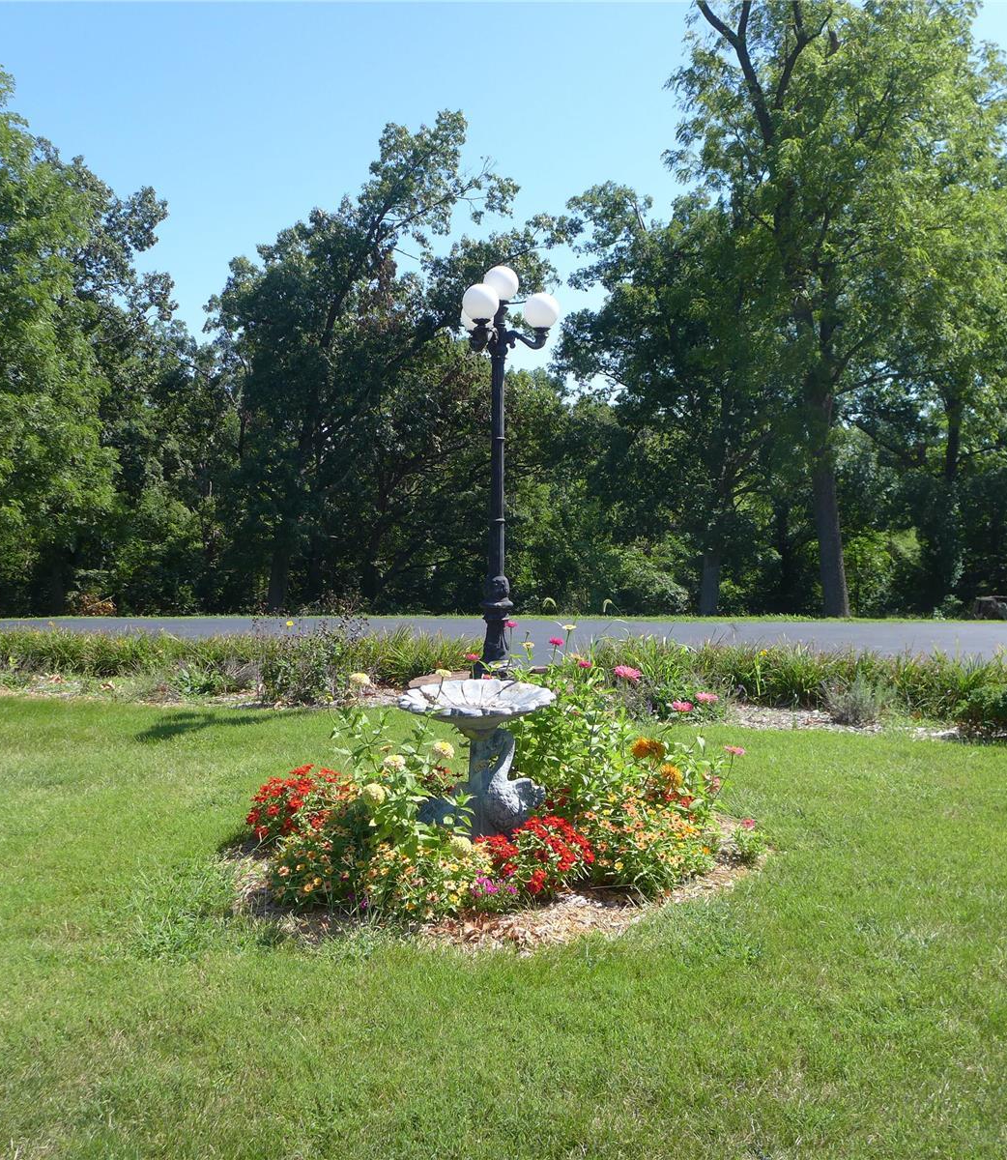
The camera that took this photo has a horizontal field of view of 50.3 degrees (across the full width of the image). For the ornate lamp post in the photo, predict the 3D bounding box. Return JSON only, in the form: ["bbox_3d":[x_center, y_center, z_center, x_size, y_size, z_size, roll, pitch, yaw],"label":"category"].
[{"bbox_3d":[0.041,-0.705,7.502,0.684,2.928,0.741,1,5,0],"label":"ornate lamp post"}]

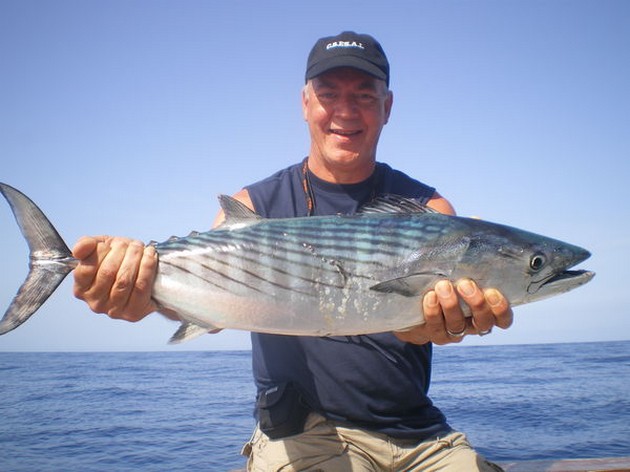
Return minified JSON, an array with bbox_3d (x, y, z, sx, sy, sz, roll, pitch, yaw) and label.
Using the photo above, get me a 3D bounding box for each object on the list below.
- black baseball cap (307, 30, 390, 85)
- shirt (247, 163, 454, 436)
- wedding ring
[{"bbox_3d":[0.060,-0.330,1.240,0.168,0.130,0.255,3,10,5],"label":"black baseball cap"},{"bbox_3d":[0.066,0.128,1.300,0.420,0.580,0.290,-1,-10,2],"label":"shirt"},{"bbox_3d":[0.158,0.107,0.735,0.022,0.004,0.022,-9,30,5],"label":"wedding ring"}]

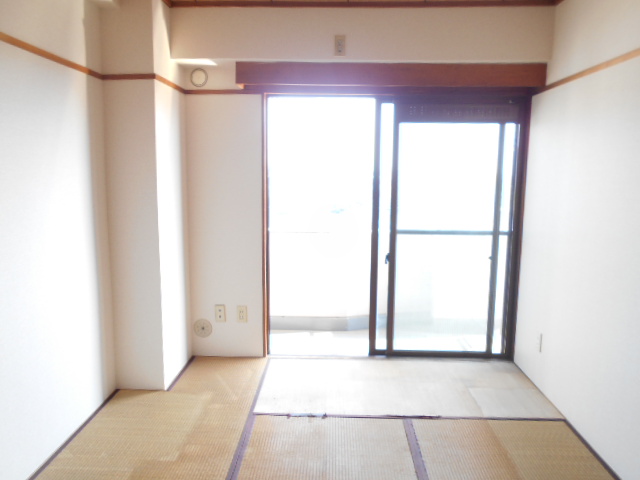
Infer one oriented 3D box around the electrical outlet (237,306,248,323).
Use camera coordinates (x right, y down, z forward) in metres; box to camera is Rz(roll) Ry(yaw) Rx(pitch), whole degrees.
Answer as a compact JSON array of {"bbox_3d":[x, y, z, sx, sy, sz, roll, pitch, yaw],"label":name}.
[{"bbox_3d":[-0.545,0.521,3.366,0.070,0.119,0.012,1,8,1],"label":"electrical outlet"}]

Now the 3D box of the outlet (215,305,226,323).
[{"bbox_3d":[-0.697,0.517,3.369,0.071,0.122,0.012,1,8,1],"label":"outlet"}]

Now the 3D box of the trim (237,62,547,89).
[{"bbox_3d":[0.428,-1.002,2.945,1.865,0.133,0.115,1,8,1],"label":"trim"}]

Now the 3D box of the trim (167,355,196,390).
[{"bbox_3d":[-0.892,0.850,3.145,0.032,0.025,0.559,1,8,1],"label":"trim"}]

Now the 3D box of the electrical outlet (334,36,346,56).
[{"bbox_3d":[0.121,-1.145,2.836,0.072,0.122,0.012,1,8,1],"label":"electrical outlet"}]

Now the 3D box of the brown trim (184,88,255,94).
[{"bbox_3d":[-0.656,-0.969,3.153,0.457,0.030,0.020,1,8,1],"label":"brown trim"}]

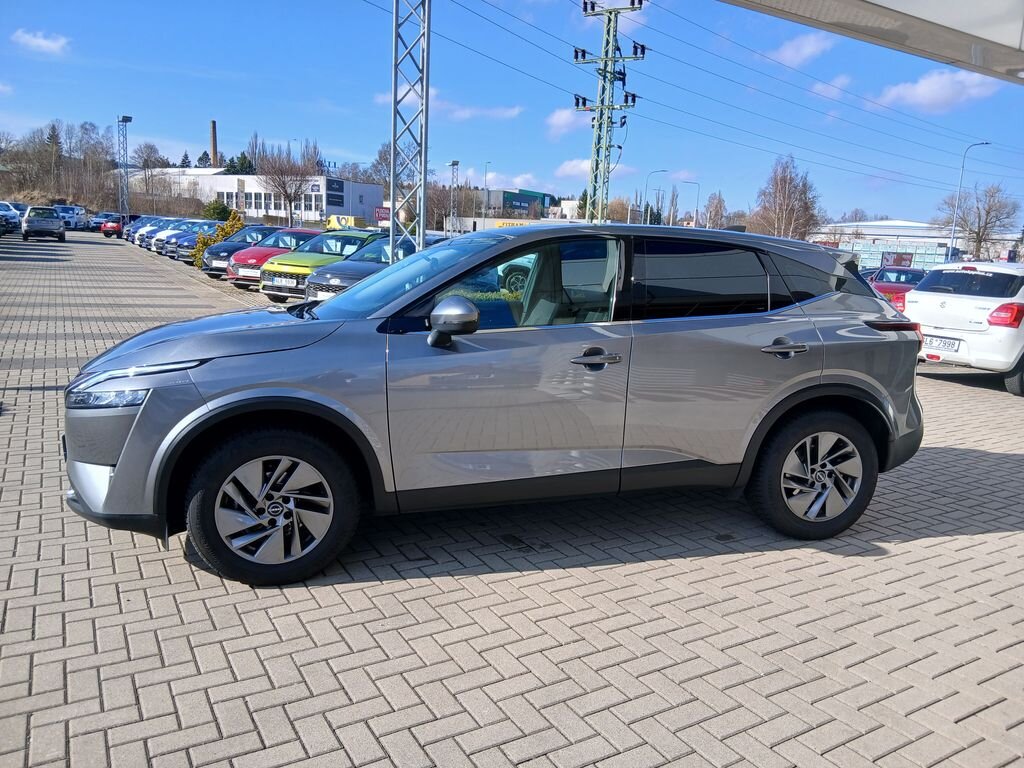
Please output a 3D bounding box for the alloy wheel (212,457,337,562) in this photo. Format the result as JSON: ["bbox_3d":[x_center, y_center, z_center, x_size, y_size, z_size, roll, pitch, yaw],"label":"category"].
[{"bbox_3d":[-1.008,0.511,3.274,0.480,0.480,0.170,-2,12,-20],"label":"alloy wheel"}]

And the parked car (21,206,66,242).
[{"bbox_3d":[-23.017,-7.872,37.809,1.770,1.640,4.500,-3,12,-31],"label":"parked car"}]

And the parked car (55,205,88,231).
[{"bbox_3d":[-32.365,-12.101,56.000,1.850,1.700,4.500,-2,12,-22],"label":"parked car"}]

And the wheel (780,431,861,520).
[{"bbox_3d":[1.558,0.459,3.996,0.480,0.480,0.200,-1,12,-16],"label":"wheel"}]

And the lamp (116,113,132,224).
[{"bbox_3d":[-21.591,-11.418,42.855,0.900,6.694,0.600,4,10,10],"label":"lamp"}]

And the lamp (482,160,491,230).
[{"bbox_3d":[-2.379,-16.641,71.272,0.800,7.500,0.350,8,12,25],"label":"lamp"}]

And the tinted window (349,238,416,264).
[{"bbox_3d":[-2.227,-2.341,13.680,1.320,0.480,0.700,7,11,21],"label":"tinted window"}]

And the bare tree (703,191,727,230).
[{"bbox_3d":[24.416,-18.484,93.009,3.100,9.538,3.100,3,10,0],"label":"bare tree"}]

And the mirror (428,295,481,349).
[{"bbox_3d":[-0.239,-0.265,3.213,0.200,0.215,0.240,-1,11,-15],"label":"mirror"}]

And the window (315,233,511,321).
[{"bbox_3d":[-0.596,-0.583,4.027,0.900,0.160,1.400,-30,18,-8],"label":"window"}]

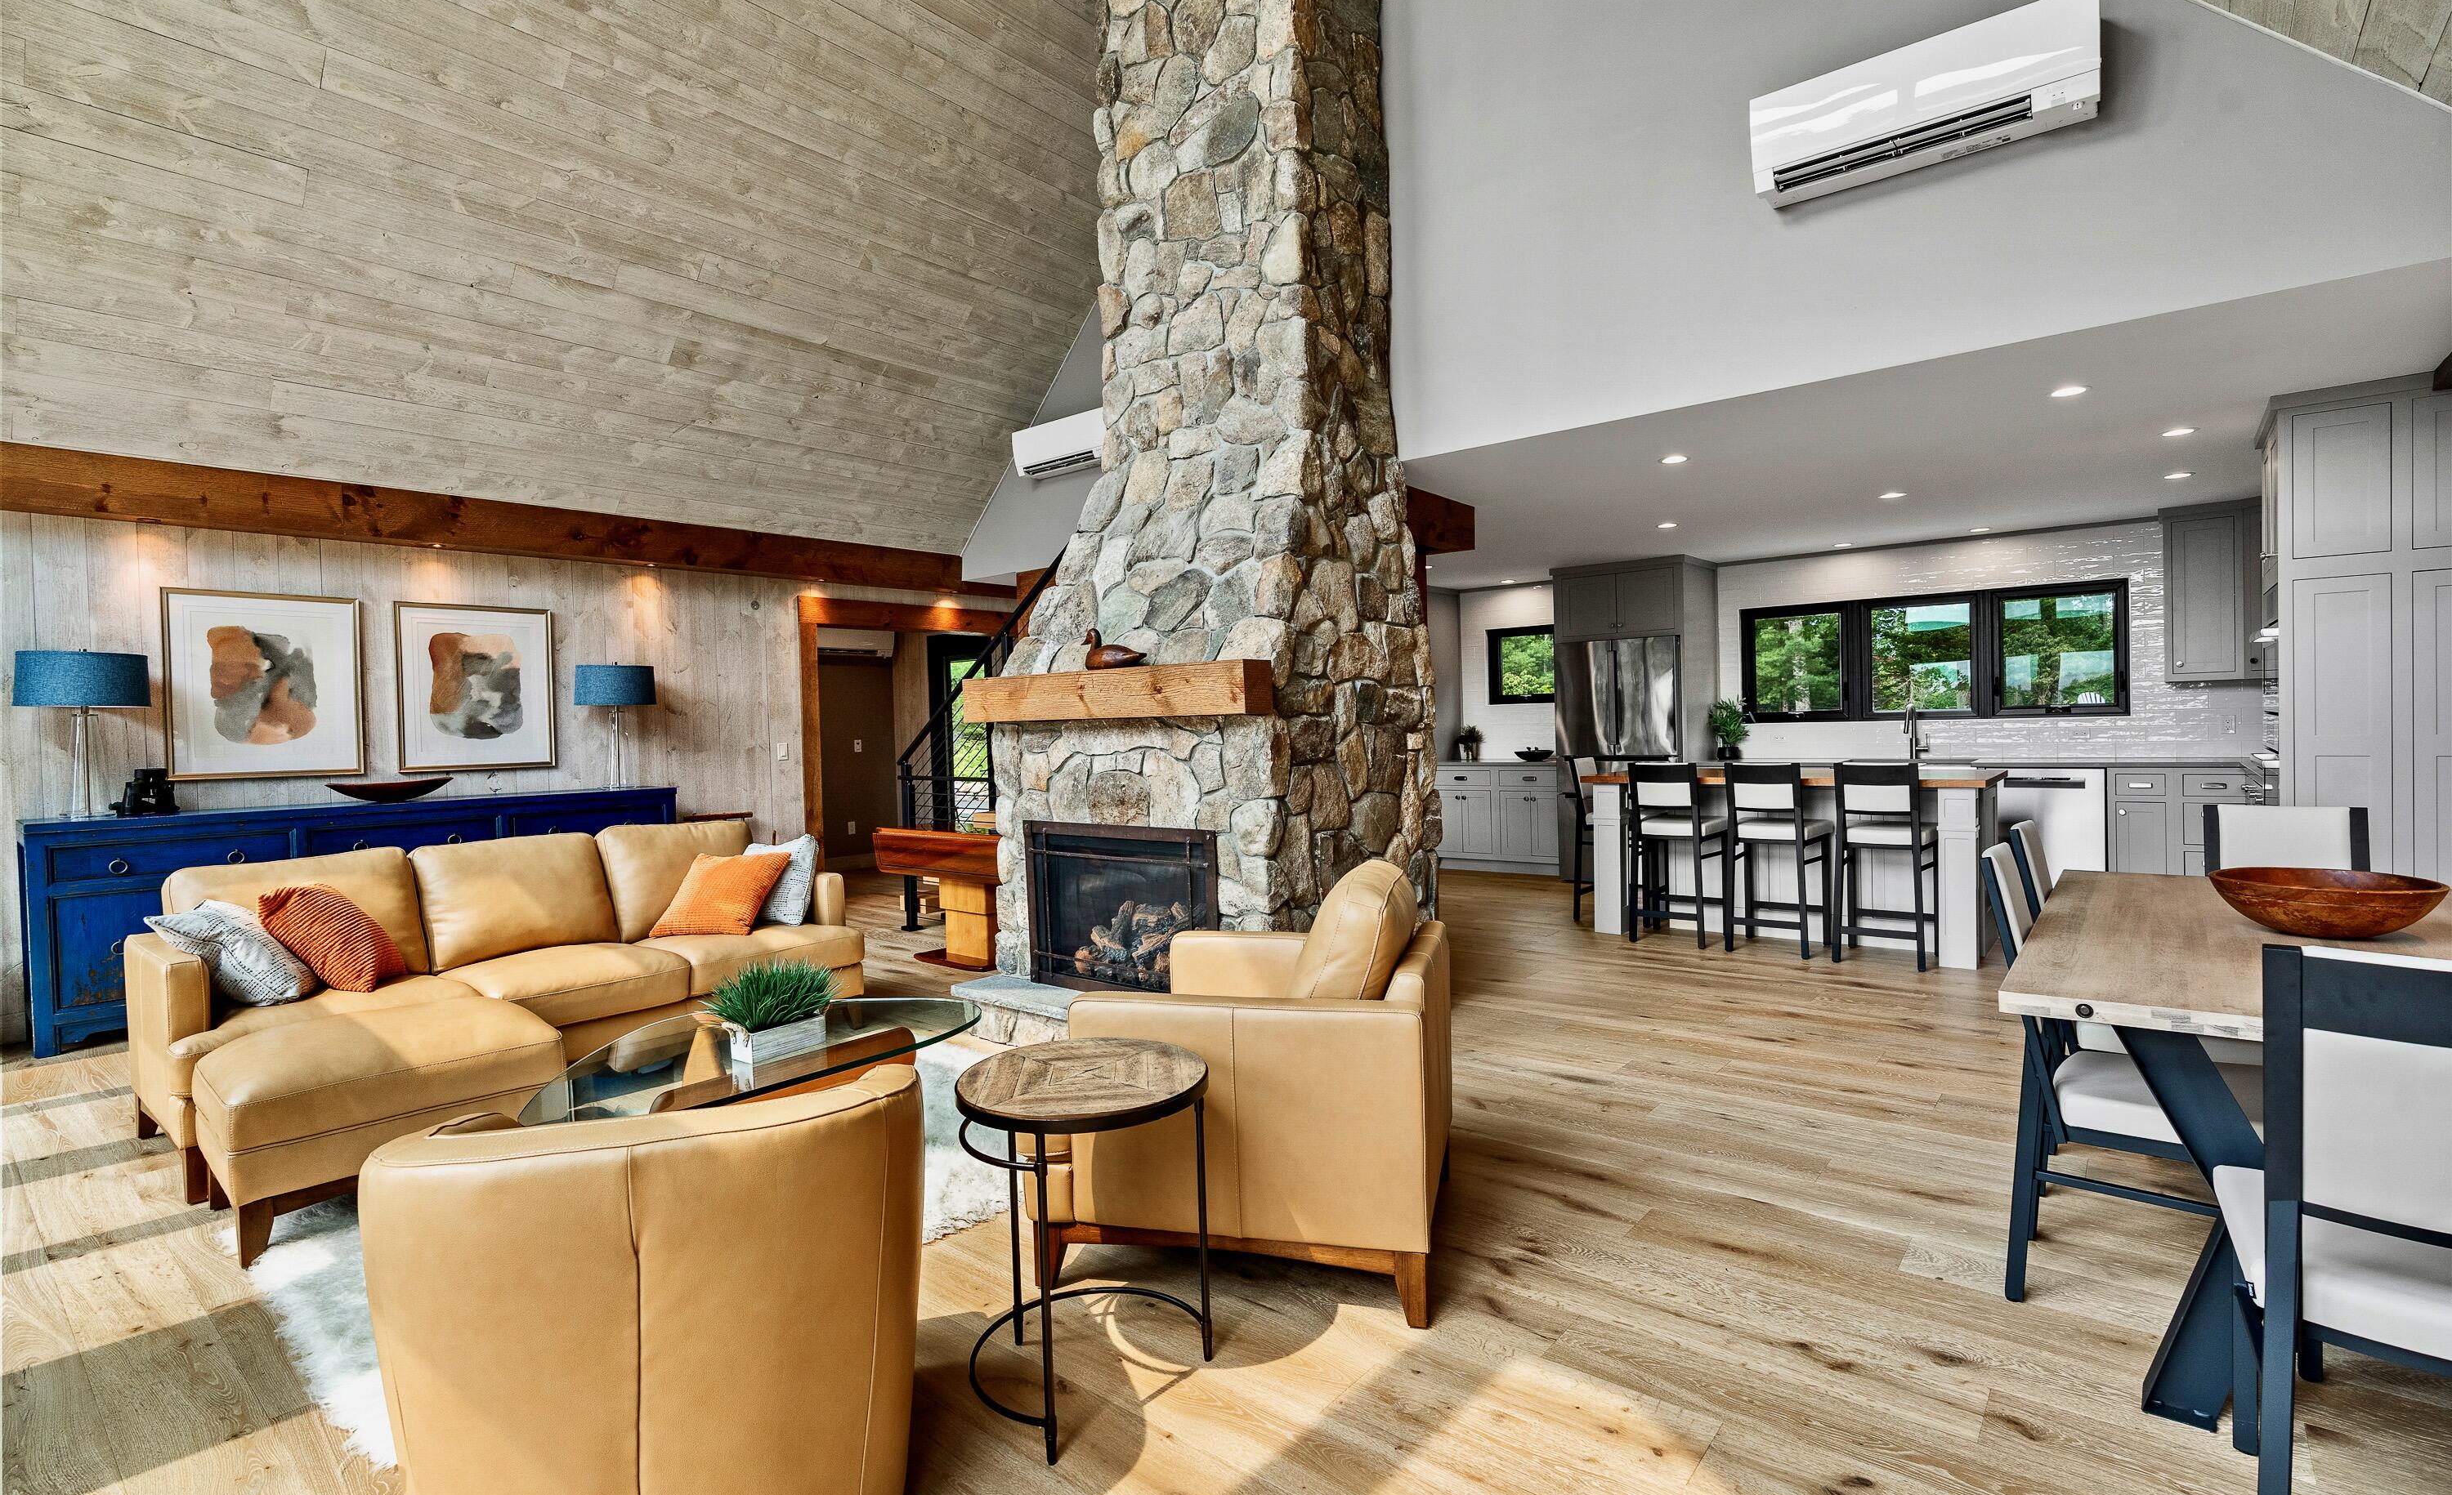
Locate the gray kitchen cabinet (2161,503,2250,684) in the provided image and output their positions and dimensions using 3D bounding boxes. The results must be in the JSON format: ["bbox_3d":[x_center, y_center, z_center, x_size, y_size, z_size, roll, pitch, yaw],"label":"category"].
[{"bbox_3d":[5.944,-0.927,6.647,0.377,1.027,0.340,0,2,39],"label":"gray kitchen cabinet"}]

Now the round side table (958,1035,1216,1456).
[{"bbox_3d":[-0.268,0.958,2.161,0.490,0.623,0.490,-1,1,0],"label":"round side table"}]

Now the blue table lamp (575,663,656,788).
[{"bbox_3d":[-3.700,-0.130,6.616,0.430,0.765,0.430,0,2,39],"label":"blue table lamp"}]

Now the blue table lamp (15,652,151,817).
[{"bbox_3d":[-5.104,-0.058,4.878,0.430,0.765,0.430,0,2,39],"label":"blue table lamp"}]

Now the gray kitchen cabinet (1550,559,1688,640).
[{"bbox_3d":[3.214,-1.119,8.528,0.982,0.563,0.878,0,2,39],"label":"gray kitchen cabinet"}]

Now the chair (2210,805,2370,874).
[{"bbox_3d":[3.092,0.677,3.149,0.420,0.965,0.580,0,2,39],"label":"chair"}]

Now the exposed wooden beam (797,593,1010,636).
[{"bbox_3d":[-2.456,-1.000,8.570,0.180,0.195,2.033,0,2,39],"label":"exposed wooden beam"}]

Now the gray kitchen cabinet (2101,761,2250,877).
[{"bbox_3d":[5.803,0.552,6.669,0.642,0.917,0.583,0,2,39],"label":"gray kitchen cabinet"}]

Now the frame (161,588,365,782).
[{"bbox_3d":[-4.935,-0.311,5.624,0.040,0.950,0.780,0,2,39],"label":"frame"}]

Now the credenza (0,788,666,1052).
[{"bbox_3d":[-4.357,0.780,5.770,0.460,0.985,2.690,0,2,39],"label":"credenza"}]

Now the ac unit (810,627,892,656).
[{"bbox_3d":[-3.453,-0.963,9.874,0.230,0.300,0.860,0,2,39],"label":"ac unit"}]

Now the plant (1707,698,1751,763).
[{"bbox_3d":[3.763,-0.134,8.183,0.260,0.475,0.260,0,2,39],"label":"plant"}]

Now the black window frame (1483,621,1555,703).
[{"bbox_3d":[2.673,-0.721,9.569,0.812,0.675,0.080,0,2,39],"label":"black window frame"}]

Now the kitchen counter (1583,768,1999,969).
[{"bbox_3d":[3.170,0.615,6.197,1.975,0.920,0.920,0,2,39],"label":"kitchen counter"}]

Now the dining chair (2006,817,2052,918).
[{"bbox_3d":[2.429,0.696,2.878,0.580,0.975,0.420,0,2,39],"label":"dining chair"}]

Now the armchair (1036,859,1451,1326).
[{"bbox_3d":[0.067,0.779,2.808,0.950,0.935,0.800,-1,1,14],"label":"armchair"}]

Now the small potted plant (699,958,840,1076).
[{"bbox_3d":[-1.246,0.725,3.017,0.190,0.235,0.280,0,2,39],"label":"small potted plant"}]

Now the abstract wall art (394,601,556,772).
[{"bbox_3d":[-4.264,-0.336,6.238,0.040,0.945,0.788,0,2,39],"label":"abstract wall art"}]

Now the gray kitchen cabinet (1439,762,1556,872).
[{"bbox_3d":[2.440,0.582,9.427,1.140,0.910,0.583,0,2,39],"label":"gray kitchen cabinet"}]

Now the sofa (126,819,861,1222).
[{"bbox_3d":[-2.635,0.828,4.246,1.030,0.915,2.250,0,2,39],"label":"sofa"}]

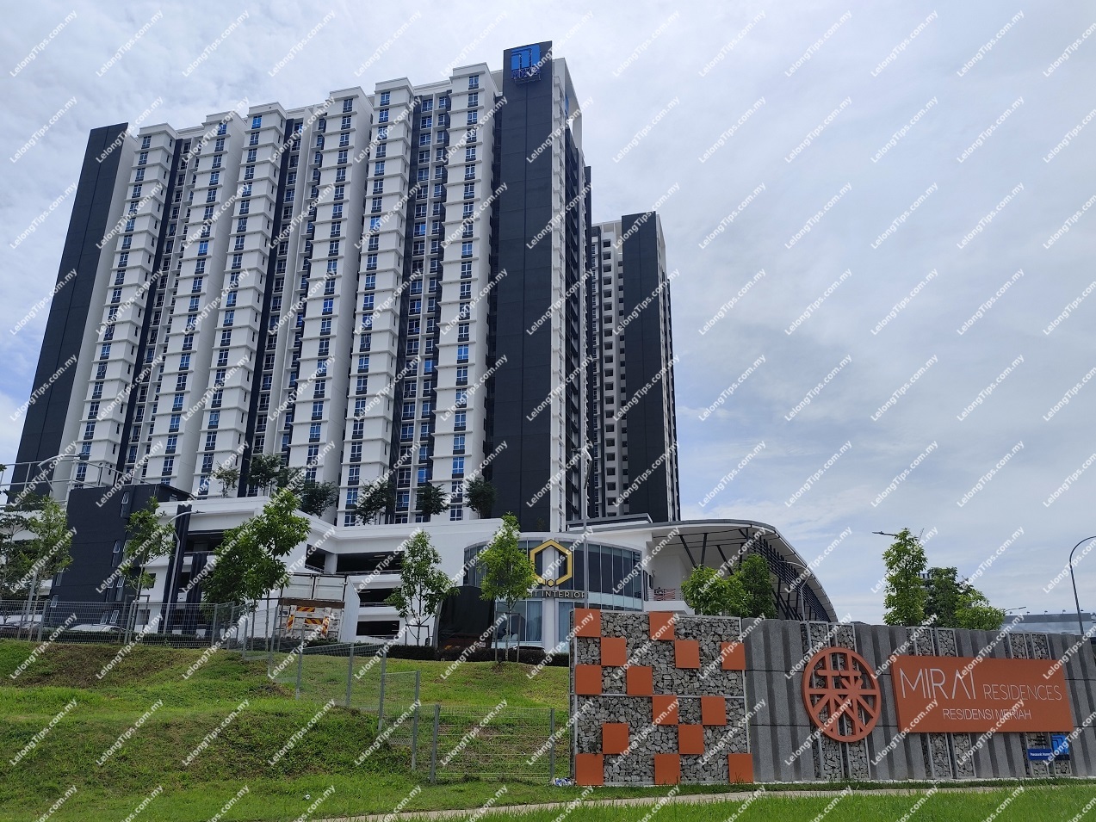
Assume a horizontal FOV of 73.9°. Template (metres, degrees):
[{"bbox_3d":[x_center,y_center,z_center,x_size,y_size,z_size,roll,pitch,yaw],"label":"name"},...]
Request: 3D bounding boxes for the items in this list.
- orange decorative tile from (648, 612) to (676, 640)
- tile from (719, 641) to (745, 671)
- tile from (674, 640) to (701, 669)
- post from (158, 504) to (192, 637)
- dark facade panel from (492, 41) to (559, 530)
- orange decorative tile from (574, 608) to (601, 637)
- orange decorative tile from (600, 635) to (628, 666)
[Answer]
[{"bbox_3d":[2.153,4.055,13.717,0.490,0.490,0.050,5,-18,-15],"label":"orange decorative tile"},{"bbox_3d":[3.560,4.698,13.952,0.490,0.490,0.050,5,-18,-15],"label":"tile"},{"bbox_3d":[2.614,4.582,13.787,0.485,0.485,0.050,5,-20,-12],"label":"tile"},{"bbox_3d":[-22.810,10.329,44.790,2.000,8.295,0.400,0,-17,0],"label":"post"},{"bbox_3d":[-2.850,-20.253,101.574,7.650,75.013,0.800,-4,-17,12],"label":"dark facade panel"},{"bbox_3d":[0.743,3.880,13.339,0.490,0.490,0.050,5,-18,-15],"label":"orange decorative tile"},{"bbox_3d":[1.210,4.407,13.322,0.490,0.490,0.050,5,-18,-15],"label":"orange decorative tile"}]

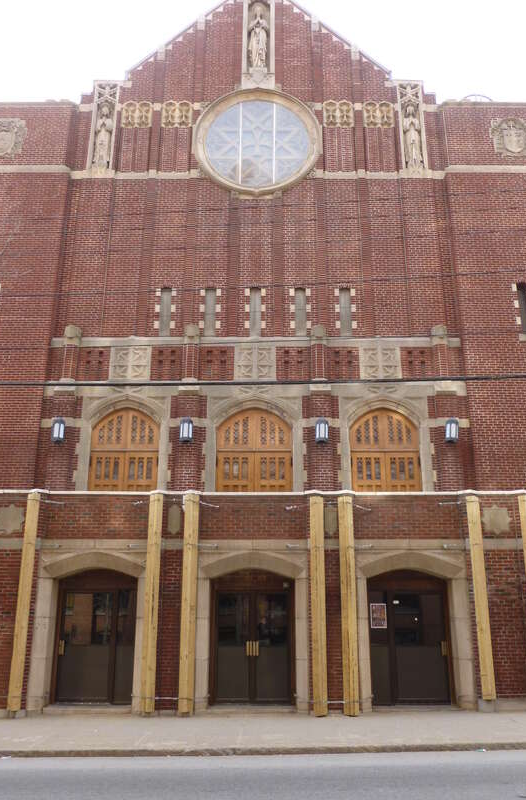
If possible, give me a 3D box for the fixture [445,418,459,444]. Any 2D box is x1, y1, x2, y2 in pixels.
[{"bbox_3d":[4.567,0.771,15.589,0.310,0.636,0.300,0,-17,0],"label":"fixture"}]

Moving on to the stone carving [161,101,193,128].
[{"bbox_3d":[-2.498,-8.325,18.994,0.906,0.983,0.180,0,-18,0],"label":"stone carving"}]

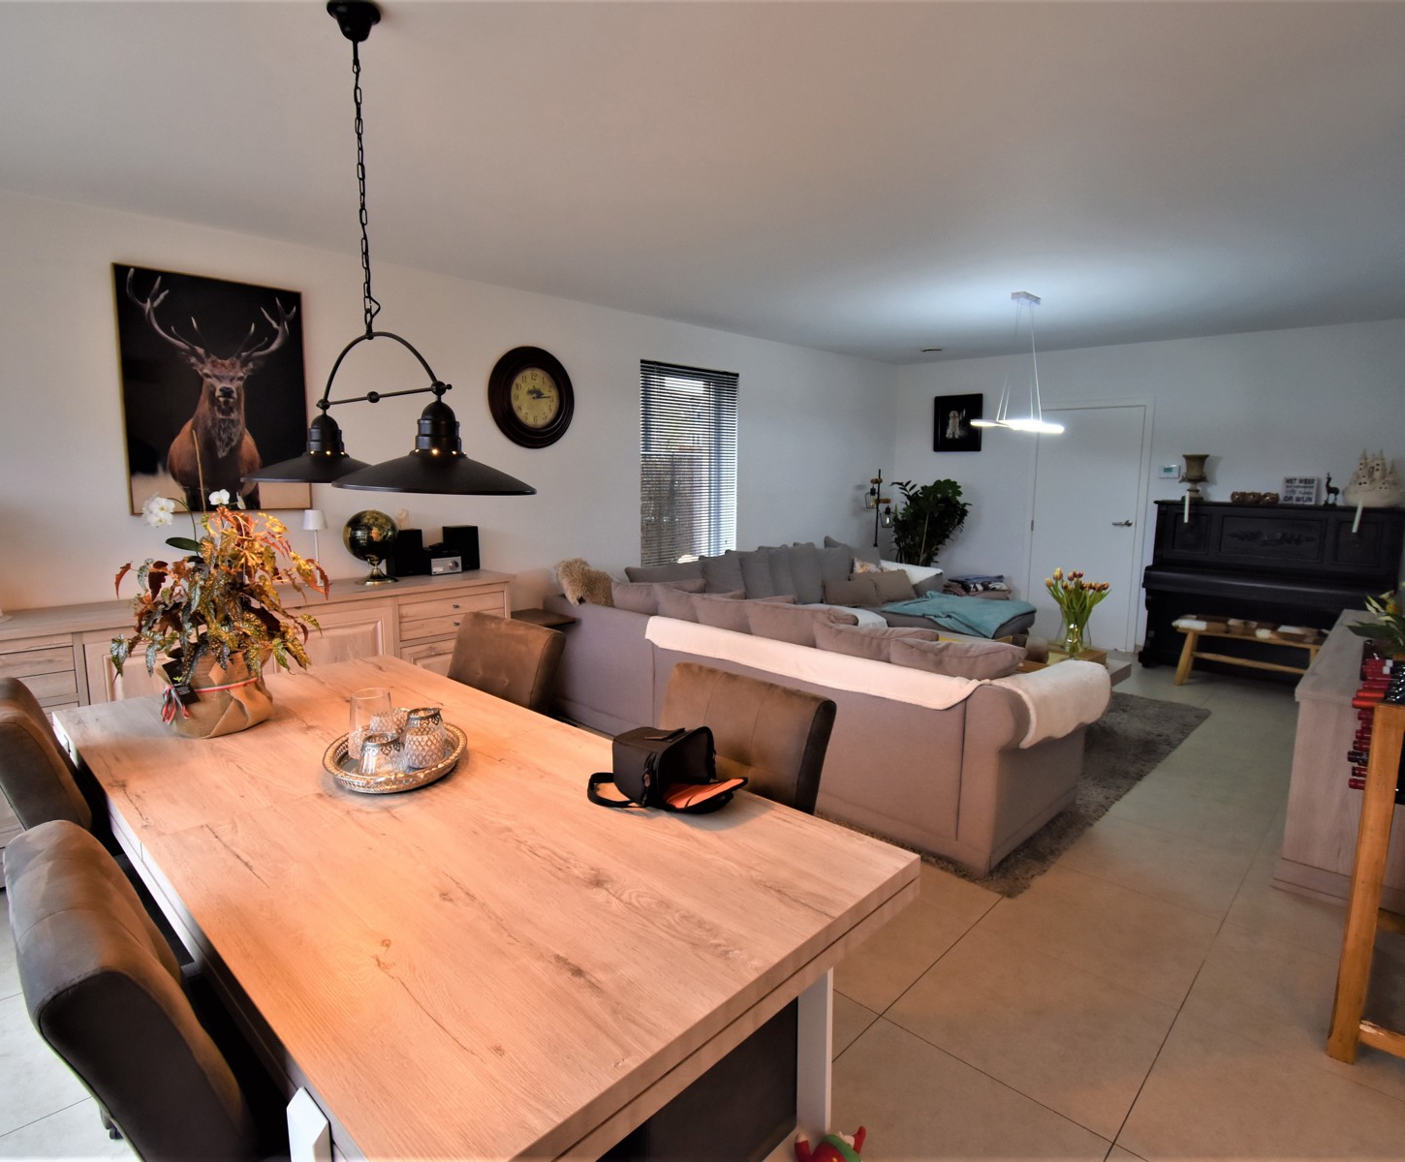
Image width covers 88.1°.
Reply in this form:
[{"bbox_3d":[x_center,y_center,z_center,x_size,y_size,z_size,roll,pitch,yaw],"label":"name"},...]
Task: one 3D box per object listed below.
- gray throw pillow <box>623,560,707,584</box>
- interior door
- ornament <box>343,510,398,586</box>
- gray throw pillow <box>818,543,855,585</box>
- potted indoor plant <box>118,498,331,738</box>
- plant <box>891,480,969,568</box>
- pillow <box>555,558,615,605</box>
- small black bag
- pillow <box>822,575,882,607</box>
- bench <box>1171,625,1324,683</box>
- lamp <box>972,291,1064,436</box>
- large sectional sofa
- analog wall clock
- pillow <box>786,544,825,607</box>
[{"bbox_3d":[-0.247,0.138,4.821,0.580,0.480,0.180,-8,-3,-45],"label":"gray throw pillow"},{"bbox_3d":[3.412,-0.478,6.508,0.865,2.090,0.060,9,12,44],"label":"interior door"},{"bbox_3d":[-1.740,-0.144,3.834,0.270,0.380,0.270,0,9,-2],"label":"ornament"},{"bbox_3d":[1.120,-0.058,6.175,0.440,0.450,0.170,-6,11,-36],"label":"gray throw pillow"},{"bbox_3d":[-1.344,0.122,2.147,0.500,0.620,0.500,0,9,-2],"label":"potted indoor plant"},{"bbox_3d":[2.208,-0.249,7.116,0.720,1.430,0.720,9,12,44],"label":"plant"},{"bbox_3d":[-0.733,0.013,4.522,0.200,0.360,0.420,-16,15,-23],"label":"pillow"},{"bbox_3d":[-0.082,0.435,1.736,0.330,0.145,0.250,8,12,43],"label":"small black bag"},{"bbox_3d":[1.226,0.096,6.000,0.480,0.280,0.150,1,-10,1],"label":"pillow"},{"bbox_3d":[3.864,0.594,5.121,0.300,0.440,0.920,-7,11,-42],"label":"bench"},{"bbox_3d":[1.965,-1.337,4.461,0.260,0.800,1.000,9,12,44],"label":"lamp"},{"bbox_3d":[1.244,0.405,4.774,3.050,0.870,3.250,8,12,43],"label":"large sectional sofa"},{"bbox_3d":[-1.005,-1.108,4.380,0.070,0.600,0.600,9,12,44],"label":"analog wall clock"},{"bbox_3d":[0.835,-0.060,5.861,0.460,0.480,0.170,-8,-3,-45],"label":"pillow"}]

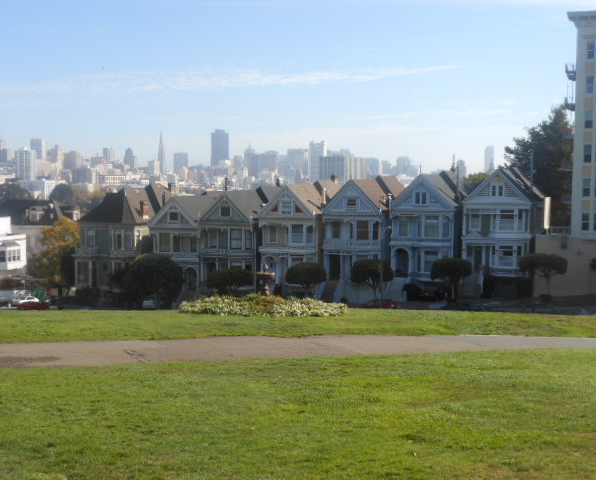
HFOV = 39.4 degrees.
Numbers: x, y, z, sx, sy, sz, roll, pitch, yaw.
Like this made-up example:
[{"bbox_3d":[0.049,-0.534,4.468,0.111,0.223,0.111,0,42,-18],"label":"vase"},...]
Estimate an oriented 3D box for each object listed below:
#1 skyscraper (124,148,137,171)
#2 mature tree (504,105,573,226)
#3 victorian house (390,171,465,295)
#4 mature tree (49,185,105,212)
[{"bbox_3d":[-526.707,-251.558,2616.240,29.000,70.000,27.000,2,5,20],"label":"skyscraper"},{"bbox_3d":[32.599,-7.132,111.387,10.500,21.540,10.500,2,5,20],"label":"mature tree"},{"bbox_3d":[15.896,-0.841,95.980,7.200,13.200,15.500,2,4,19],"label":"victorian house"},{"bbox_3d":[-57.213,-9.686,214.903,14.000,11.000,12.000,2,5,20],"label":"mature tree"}]

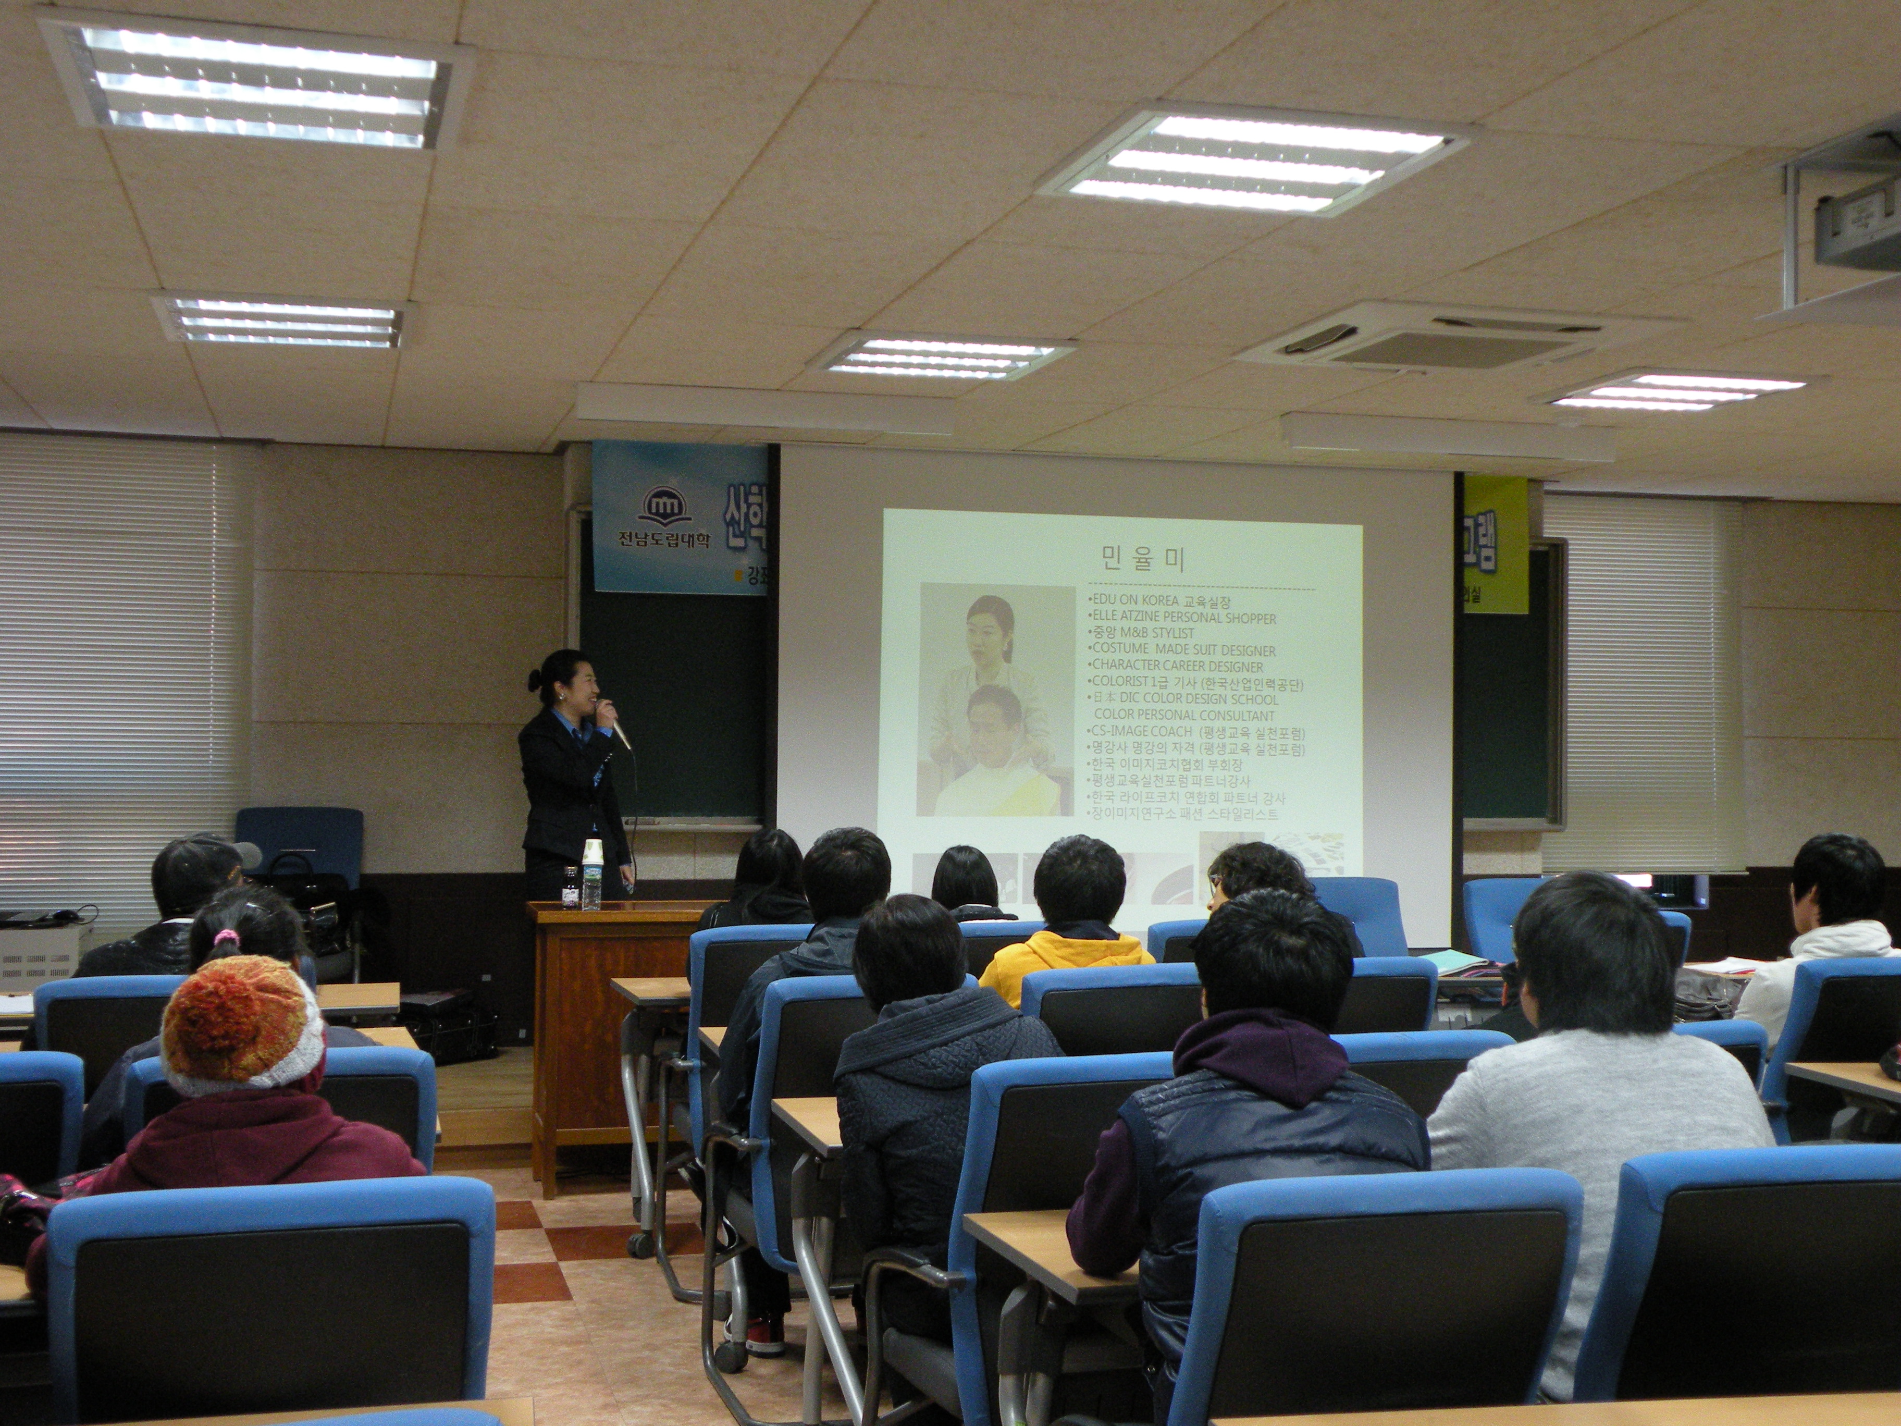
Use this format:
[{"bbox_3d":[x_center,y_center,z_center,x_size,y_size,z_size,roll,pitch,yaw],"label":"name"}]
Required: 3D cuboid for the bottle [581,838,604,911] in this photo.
[{"bbox_3d":[-1.148,0.518,7.382,0.075,0.238,0.075,0,0,-15],"label":"bottle"}]

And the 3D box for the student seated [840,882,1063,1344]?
[{"bbox_3d":[-0.023,0.922,4.265,0.460,1.200,0.700,0,0,-15],"label":"student seated"}]

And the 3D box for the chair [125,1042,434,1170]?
[{"bbox_3d":[-1.204,1.044,4.185,0.530,0.940,0.600,0,0,-15],"label":"chair"}]

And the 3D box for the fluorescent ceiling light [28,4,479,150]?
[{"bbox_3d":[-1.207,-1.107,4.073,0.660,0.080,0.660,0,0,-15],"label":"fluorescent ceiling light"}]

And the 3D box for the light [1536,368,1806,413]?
[{"bbox_3d":[2.281,-1.050,7.356,0.660,0.080,0.660,0,-1,-15],"label":"light"}]

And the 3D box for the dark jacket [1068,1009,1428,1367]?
[{"bbox_3d":[0.405,0.656,3.159,0.520,0.580,0.370,0,0,-15],"label":"dark jacket"}]

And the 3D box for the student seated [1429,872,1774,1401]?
[{"bbox_3d":[0.915,0.877,3.471,0.560,1.290,0.750,0,0,-15],"label":"student seated"}]

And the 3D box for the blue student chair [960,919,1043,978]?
[{"bbox_3d":[0.024,1.072,6.906,0.530,0.940,0.600,0,0,-15],"label":"blue student chair"}]

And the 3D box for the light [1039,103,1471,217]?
[{"bbox_3d":[0.569,-1.089,4.486,0.660,0.080,0.660,0,-1,-15],"label":"light"}]

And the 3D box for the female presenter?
[{"bbox_3d":[-1.345,0.557,8.147,0.340,1.572,0.460,0,-1,33],"label":"female presenter"}]

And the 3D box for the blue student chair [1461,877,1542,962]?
[{"bbox_3d":[2.131,1.094,8.165,0.530,0.970,0.600,0,-1,-15],"label":"blue student chair"}]

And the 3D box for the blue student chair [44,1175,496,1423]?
[{"bbox_3d":[-0.868,1.037,3.012,0.530,0.940,0.600,0,0,-15],"label":"blue student chair"}]

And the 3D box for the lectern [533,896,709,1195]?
[{"bbox_3d":[-0.937,1.099,7.678,0.900,0.920,0.470,0,-1,-15],"label":"lectern"}]

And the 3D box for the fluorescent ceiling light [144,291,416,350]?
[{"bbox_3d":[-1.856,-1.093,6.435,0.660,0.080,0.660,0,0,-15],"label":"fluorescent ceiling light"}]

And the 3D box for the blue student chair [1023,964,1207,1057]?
[{"bbox_3d":[0.311,1.055,5.403,0.530,0.970,0.600,0,-1,-15],"label":"blue student chair"}]

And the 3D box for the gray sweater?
[{"bbox_3d":[0.839,0.707,3.084,0.520,0.600,0.420,0,-1,-15],"label":"gray sweater"}]

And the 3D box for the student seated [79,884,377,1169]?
[{"bbox_3d":[-1.326,0.914,4.298,0.520,1.200,0.700,0,0,-15],"label":"student seated"}]

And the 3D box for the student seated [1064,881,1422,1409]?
[{"bbox_3d":[0.396,0.873,3.150,0.520,1.285,0.780,0,-1,-15],"label":"student seated"}]

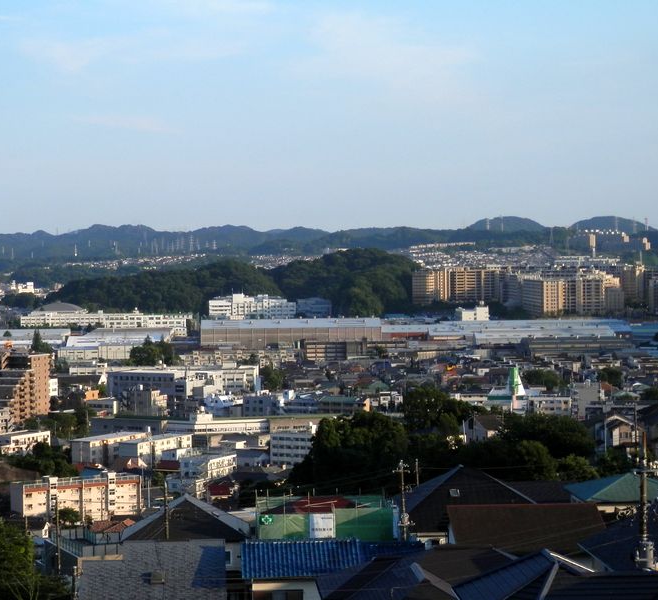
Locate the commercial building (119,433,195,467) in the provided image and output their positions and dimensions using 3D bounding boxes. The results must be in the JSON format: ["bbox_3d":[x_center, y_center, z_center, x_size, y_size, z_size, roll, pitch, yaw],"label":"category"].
[{"bbox_3d":[-57.552,51.372,565.953,8.800,9.700,29.000,1,2,35],"label":"commercial building"}]

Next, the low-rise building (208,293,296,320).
[{"bbox_3d":[-63.084,6.346,1400.654,71.000,21.000,35.000,0,2,0],"label":"low-rise building"}]

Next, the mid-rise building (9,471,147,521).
[{"bbox_3d":[-62.661,49.599,419.080,31.000,12.000,8.500,-1,2,-31],"label":"mid-rise building"}]

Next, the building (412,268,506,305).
[{"bbox_3d":[127.036,-13.243,1655.000,88.000,34.000,26.000,-1,2,0],"label":"building"}]

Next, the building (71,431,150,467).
[{"bbox_3d":[-73.255,51.275,569.275,8.500,10.000,30.000,1,2,35],"label":"building"}]

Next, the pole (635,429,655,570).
[{"bbox_3d":[12.223,10.827,65.308,1.000,11.500,0.800,0,2,-15],"label":"pole"}]

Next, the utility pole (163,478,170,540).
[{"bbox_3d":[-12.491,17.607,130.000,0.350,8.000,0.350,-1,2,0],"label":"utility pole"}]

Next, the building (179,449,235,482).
[{"bbox_3d":[-34.634,49.997,492.503,10.000,8.500,15.000,1,2,33],"label":"building"}]

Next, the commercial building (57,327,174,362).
[{"bbox_3d":[-143.590,30.745,1140.000,63.000,14.000,100.000,-1,2,3],"label":"commercial building"}]

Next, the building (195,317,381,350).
[{"bbox_3d":[-27.024,23.549,1216.044,128.000,19.000,60.000,0,2,-4],"label":"building"}]

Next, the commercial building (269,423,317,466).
[{"bbox_3d":[-13.362,56.270,635.000,16.000,14.500,12.000,-1,2,-18],"label":"commercial building"}]

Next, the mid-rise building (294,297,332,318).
[{"bbox_3d":[-14.332,8.322,1560.000,32.000,21.000,24.000,-1,2,0],"label":"mid-rise building"}]

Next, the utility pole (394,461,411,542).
[{"bbox_3d":[5.978,18.878,135.545,1.400,12.000,0.700,0,2,-10],"label":"utility pole"}]

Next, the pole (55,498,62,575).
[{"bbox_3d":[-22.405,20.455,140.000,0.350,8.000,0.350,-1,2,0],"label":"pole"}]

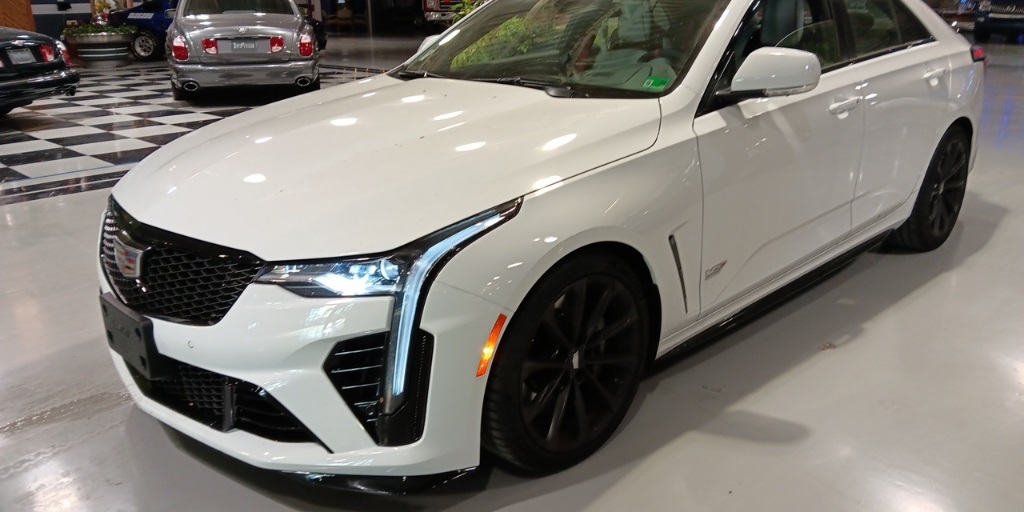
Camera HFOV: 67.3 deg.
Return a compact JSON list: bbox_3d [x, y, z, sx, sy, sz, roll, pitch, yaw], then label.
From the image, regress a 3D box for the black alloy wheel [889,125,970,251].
[{"bbox_3d":[2.102,-0.370,3.935,0.650,0.650,0.270,-17,24,-41],"label":"black alloy wheel"}]

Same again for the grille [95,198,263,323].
[{"bbox_3d":[-0.964,0.018,2.065,0.160,0.260,0.990,-17,24,-41],"label":"grille"}]

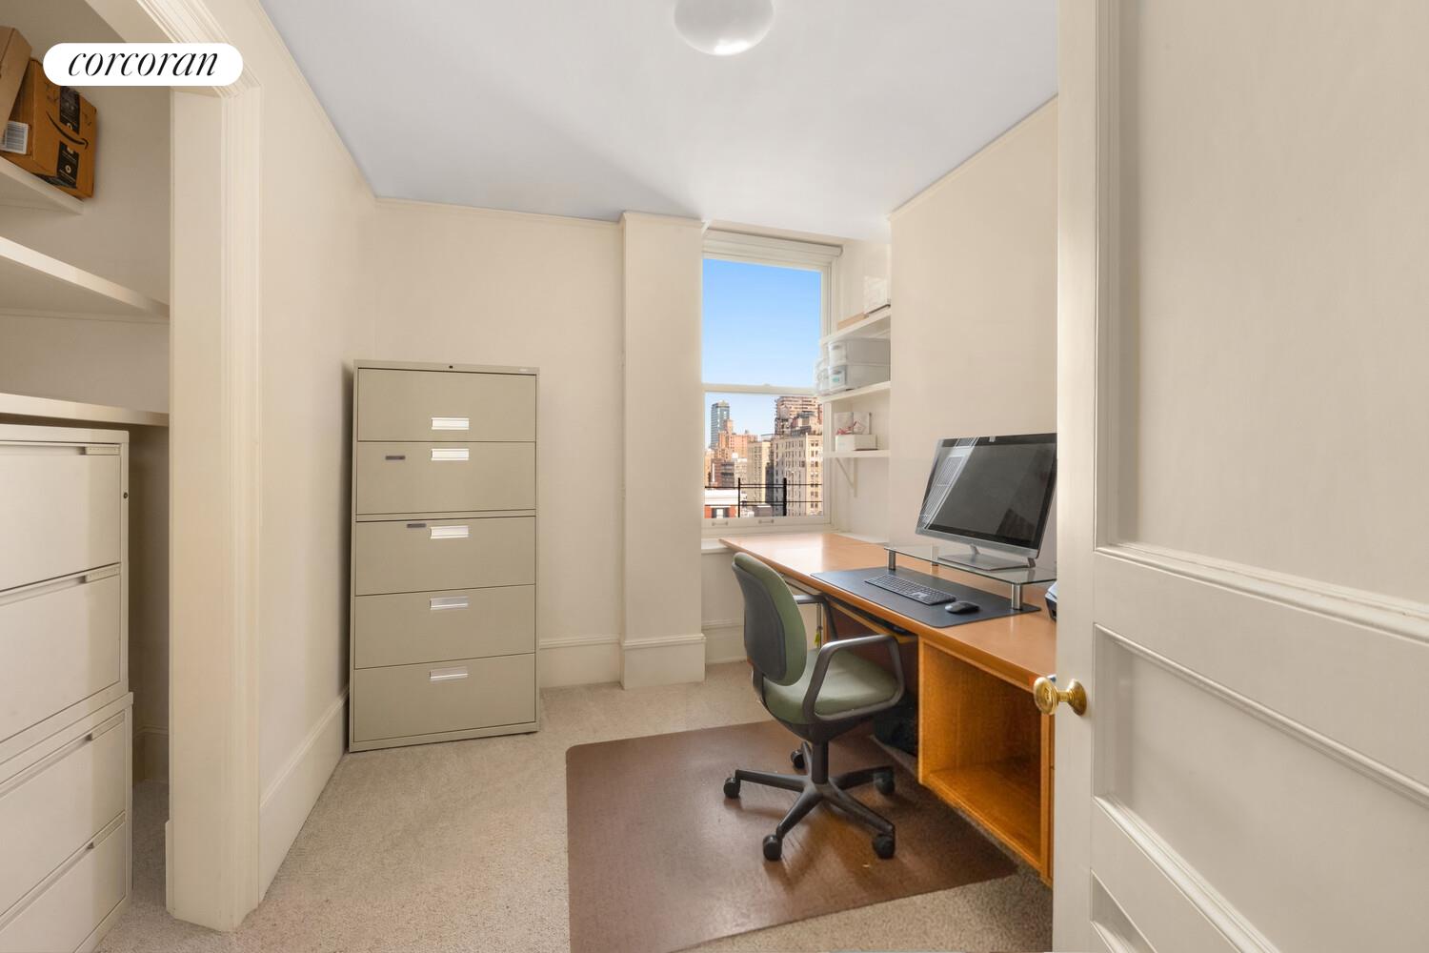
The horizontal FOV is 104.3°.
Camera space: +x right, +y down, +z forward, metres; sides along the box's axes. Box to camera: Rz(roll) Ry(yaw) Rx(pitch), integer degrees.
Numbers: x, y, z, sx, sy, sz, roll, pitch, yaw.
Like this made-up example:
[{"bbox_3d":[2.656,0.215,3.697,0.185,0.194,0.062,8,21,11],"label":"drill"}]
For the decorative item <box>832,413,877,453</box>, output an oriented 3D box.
[{"bbox_3d":[0.888,-0.281,3.490,0.150,0.240,0.240,0,1,-17],"label":"decorative item"}]

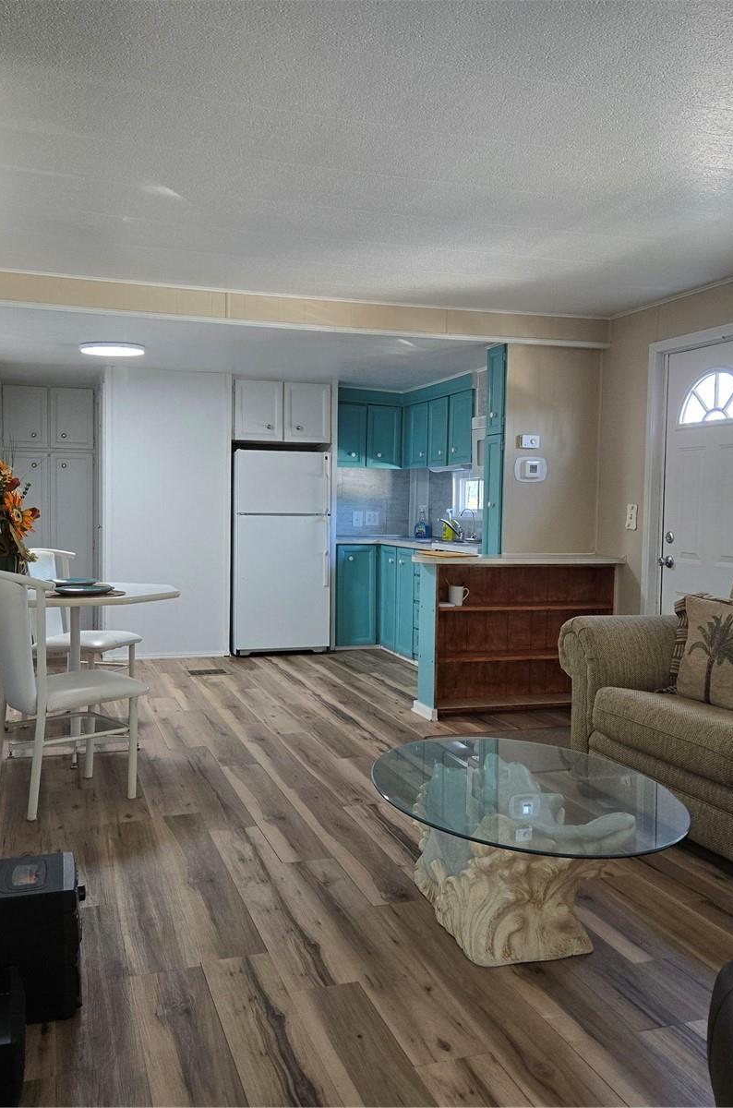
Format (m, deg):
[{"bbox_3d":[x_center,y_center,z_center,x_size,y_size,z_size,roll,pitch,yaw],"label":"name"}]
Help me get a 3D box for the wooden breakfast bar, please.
[{"bbox_3d":[0.850,0.471,5.810,1.355,0.919,0.373,0,3,-18],"label":"wooden breakfast bar"}]

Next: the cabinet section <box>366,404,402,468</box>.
[{"bbox_3d":[0.120,-1.024,8.682,0.324,0.544,0.310,0,3,-18],"label":"cabinet section"}]

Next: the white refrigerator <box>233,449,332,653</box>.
[{"bbox_3d":[-0.766,-0.029,8.139,0.763,1.600,0.716,0,3,-18],"label":"white refrigerator"}]

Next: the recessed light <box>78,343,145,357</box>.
[{"bbox_3d":[-1.643,-1.327,6.339,0.418,0.031,0.418,0,3,-18],"label":"recessed light"}]

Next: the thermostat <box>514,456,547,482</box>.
[{"bbox_3d":[1.006,-0.516,5.978,0.220,0.154,0.037,0,3,-18],"label":"thermostat"}]

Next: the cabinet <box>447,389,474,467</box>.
[{"bbox_3d":[0.864,-0.934,7.379,0.342,0.529,0.442,0,3,-18],"label":"cabinet"}]

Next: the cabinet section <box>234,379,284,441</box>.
[{"bbox_3d":[-0.912,-1.138,7.959,0.389,0.468,0.450,0,3,-18],"label":"cabinet section"}]

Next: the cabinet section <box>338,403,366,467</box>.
[{"bbox_3d":[-0.193,-1.024,8.578,0.322,0.544,0.310,0,3,-18],"label":"cabinet section"}]

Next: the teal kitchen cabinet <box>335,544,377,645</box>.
[{"bbox_3d":[-0.169,0.326,8.404,0.373,0.844,0.604,0,3,-18],"label":"teal kitchen cabinet"}]

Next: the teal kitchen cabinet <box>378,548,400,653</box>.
[{"bbox_3d":[0.459,0.347,8.119,0.604,0.822,0.367,0,3,-18],"label":"teal kitchen cabinet"}]

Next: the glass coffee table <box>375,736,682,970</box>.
[{"bbox_3d":[0.442,0.878,2.841,0.824,0.430,1.150,0,3,-18],"label":"glass coffee table"}]

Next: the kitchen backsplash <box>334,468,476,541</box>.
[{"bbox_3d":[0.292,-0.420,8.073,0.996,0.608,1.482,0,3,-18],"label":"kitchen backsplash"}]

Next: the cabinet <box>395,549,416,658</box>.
[{"bbox_3d":[0.582,0.373,7.745,0.604,0.825,0.411,0,3,-18],"label":"cabinet"}]

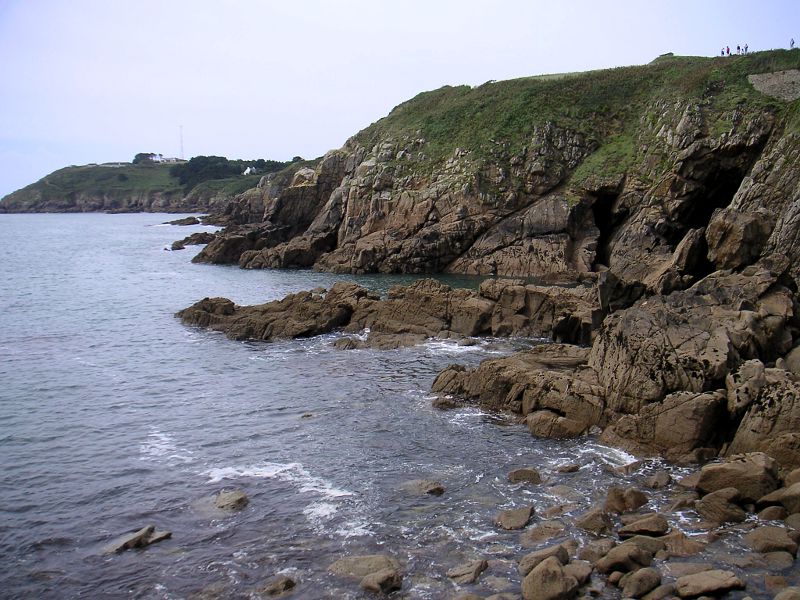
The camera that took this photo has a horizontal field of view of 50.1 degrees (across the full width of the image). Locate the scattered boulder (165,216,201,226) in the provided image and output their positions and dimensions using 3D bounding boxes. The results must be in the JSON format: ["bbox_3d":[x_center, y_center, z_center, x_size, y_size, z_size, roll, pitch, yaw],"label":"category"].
[{"bbox_3d":[-82.286,-29.760,325.000,12.800,3.400,7.500,-2,7,-14],"label":"scattered boulder"}]

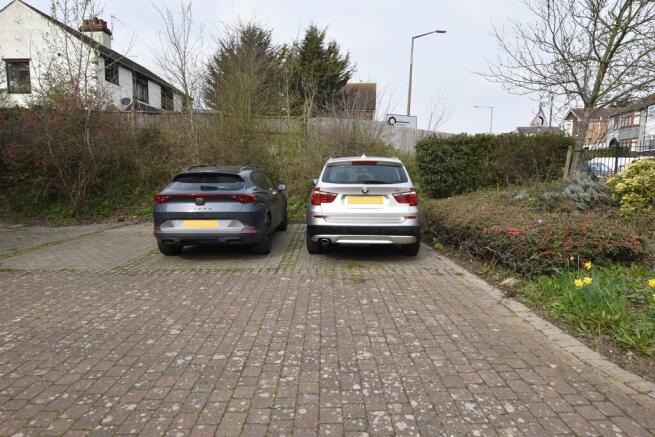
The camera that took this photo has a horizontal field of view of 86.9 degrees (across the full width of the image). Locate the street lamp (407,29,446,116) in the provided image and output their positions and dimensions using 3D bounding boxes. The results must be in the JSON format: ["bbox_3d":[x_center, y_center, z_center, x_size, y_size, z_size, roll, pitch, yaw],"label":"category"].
[{"bbox_3d":[5.800,-6.600,20.400,2.300,8.500,0.330,-1,6,-16],"label":"street lamp"}]

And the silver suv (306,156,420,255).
[{"bbox_3d":[0.660,-0.380,7.300,1.920,1.670,4.640,1,6,3],"label":"silver suv"}]

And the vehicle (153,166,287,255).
[{"bbox_3d":[-1.910,-0.320,7.360,1.900,1.520,4.450,0,6,-1],"label":"vehicle"}]

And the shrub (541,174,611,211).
[{"bbox_3d":[5.950,-0.580,8.300,1.650,0.950,1.400,0,6,0],"label":"shrub"}]

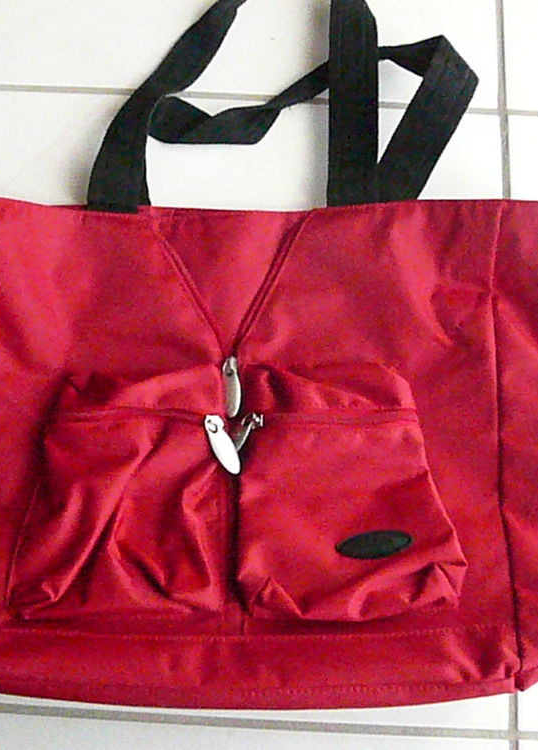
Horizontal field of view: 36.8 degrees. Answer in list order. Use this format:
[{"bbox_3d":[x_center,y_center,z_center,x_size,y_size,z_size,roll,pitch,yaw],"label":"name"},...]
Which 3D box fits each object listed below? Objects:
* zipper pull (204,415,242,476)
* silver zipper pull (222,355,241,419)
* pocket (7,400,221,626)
[{"bbox_3d":[-0.025,0.038,0.442,0.009,0.004,0.036,-22,79,-5],"label":"zipper pull"},{"bbox_3d":[-0.021,0.007,0.454,0.009,0.004,0.036,-7,77,17],"label":"silver zipper pull"},{"bbox_3d":[-0.083,0.073,0.448,0.117,0.030,0.110,-1,78,0],"label":"pocket"}]

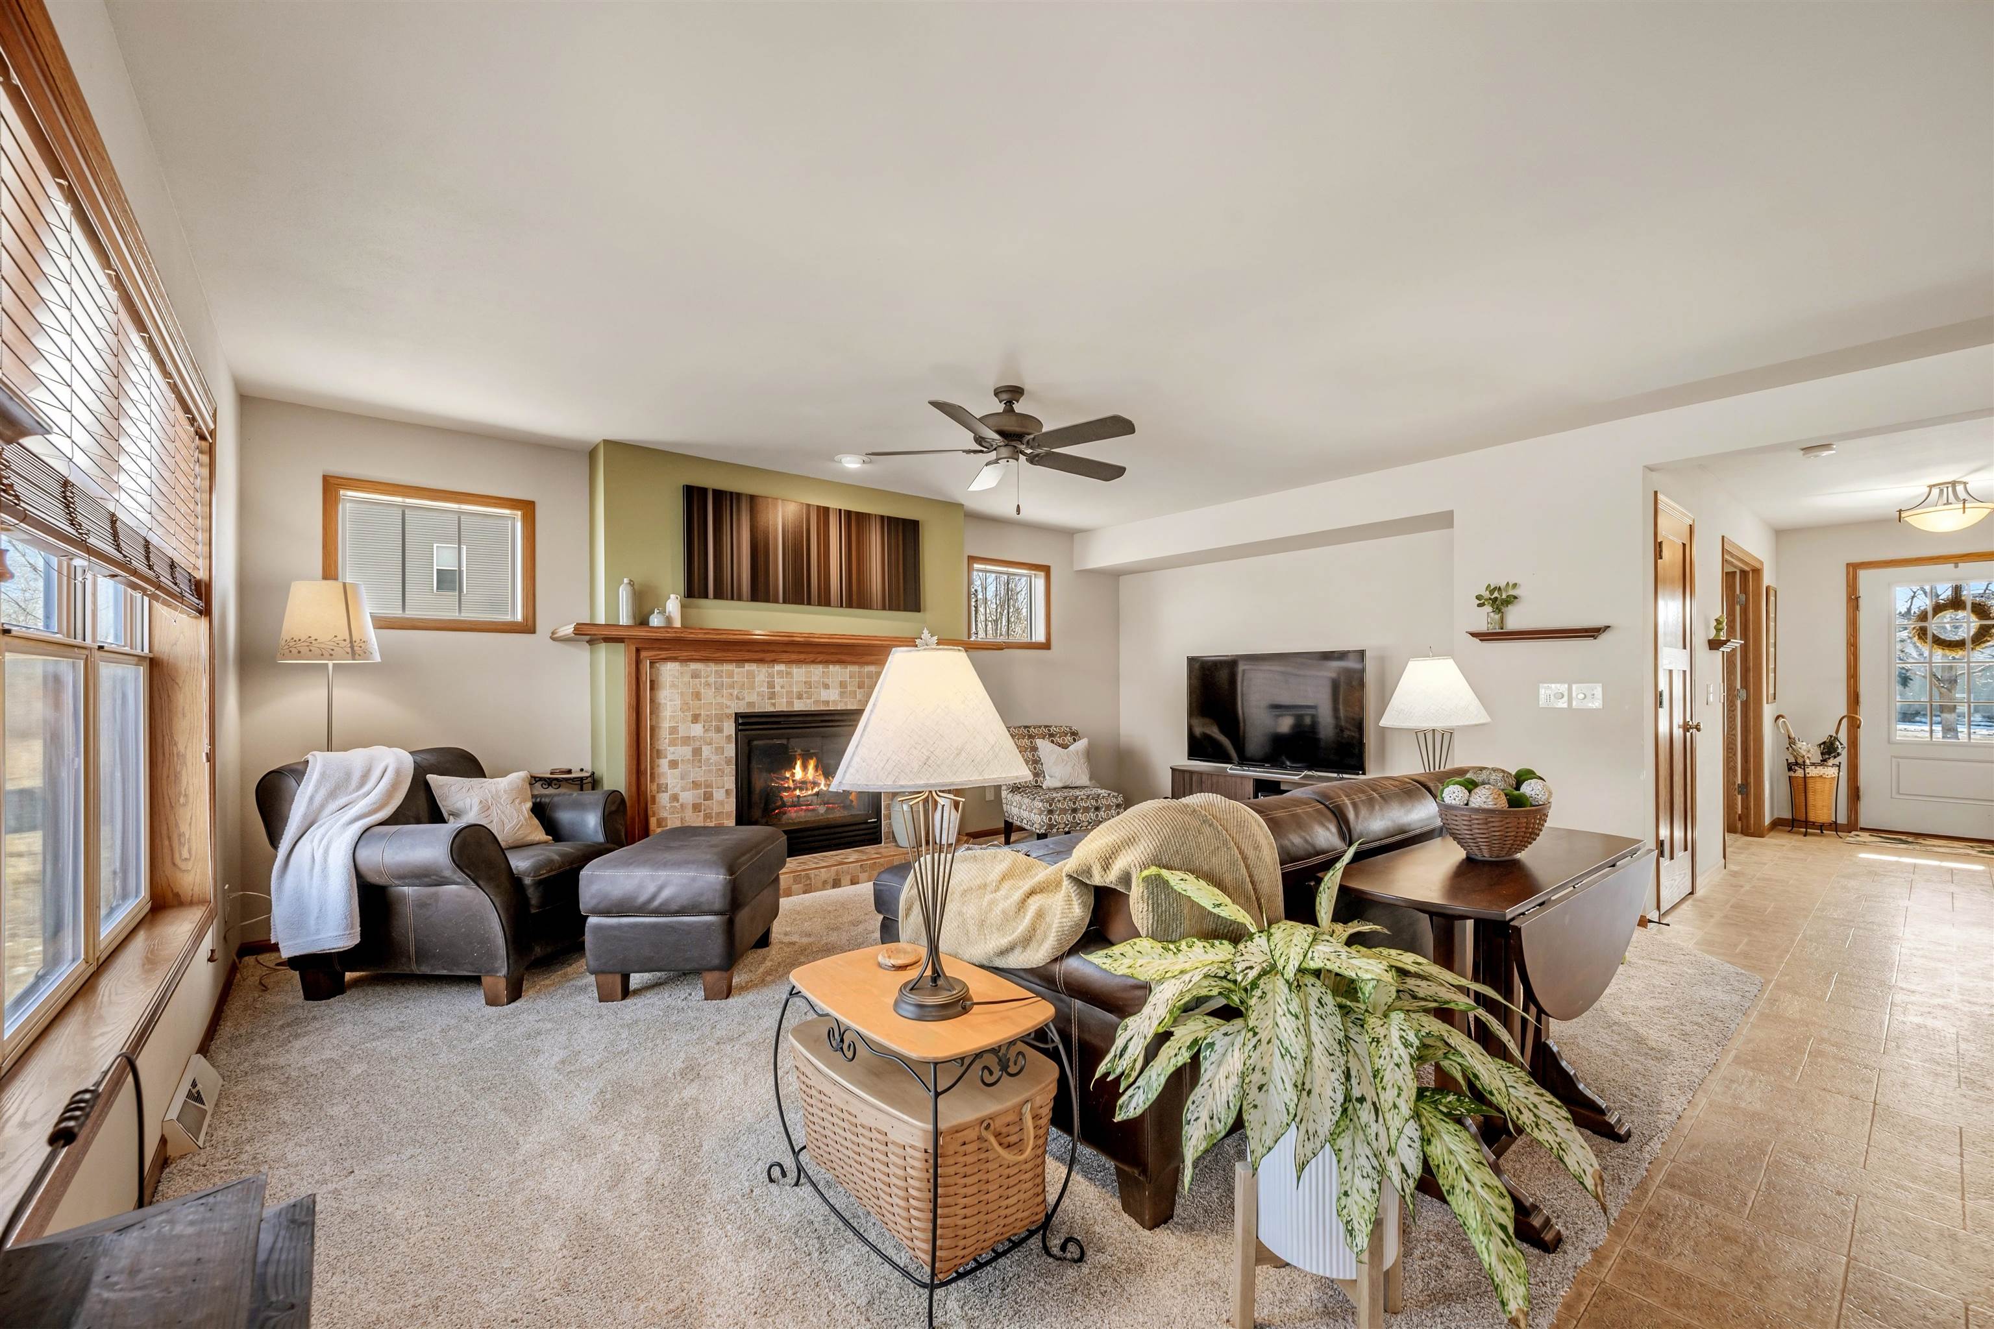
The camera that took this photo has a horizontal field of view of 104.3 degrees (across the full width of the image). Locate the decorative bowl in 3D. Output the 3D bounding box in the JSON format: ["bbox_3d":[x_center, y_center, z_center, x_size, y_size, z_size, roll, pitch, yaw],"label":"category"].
[{"bbox_3d":[1.220,0.407,1.900,0.280,0.140,0.280,0,-1,-40],"label":"decorative bowl"}]

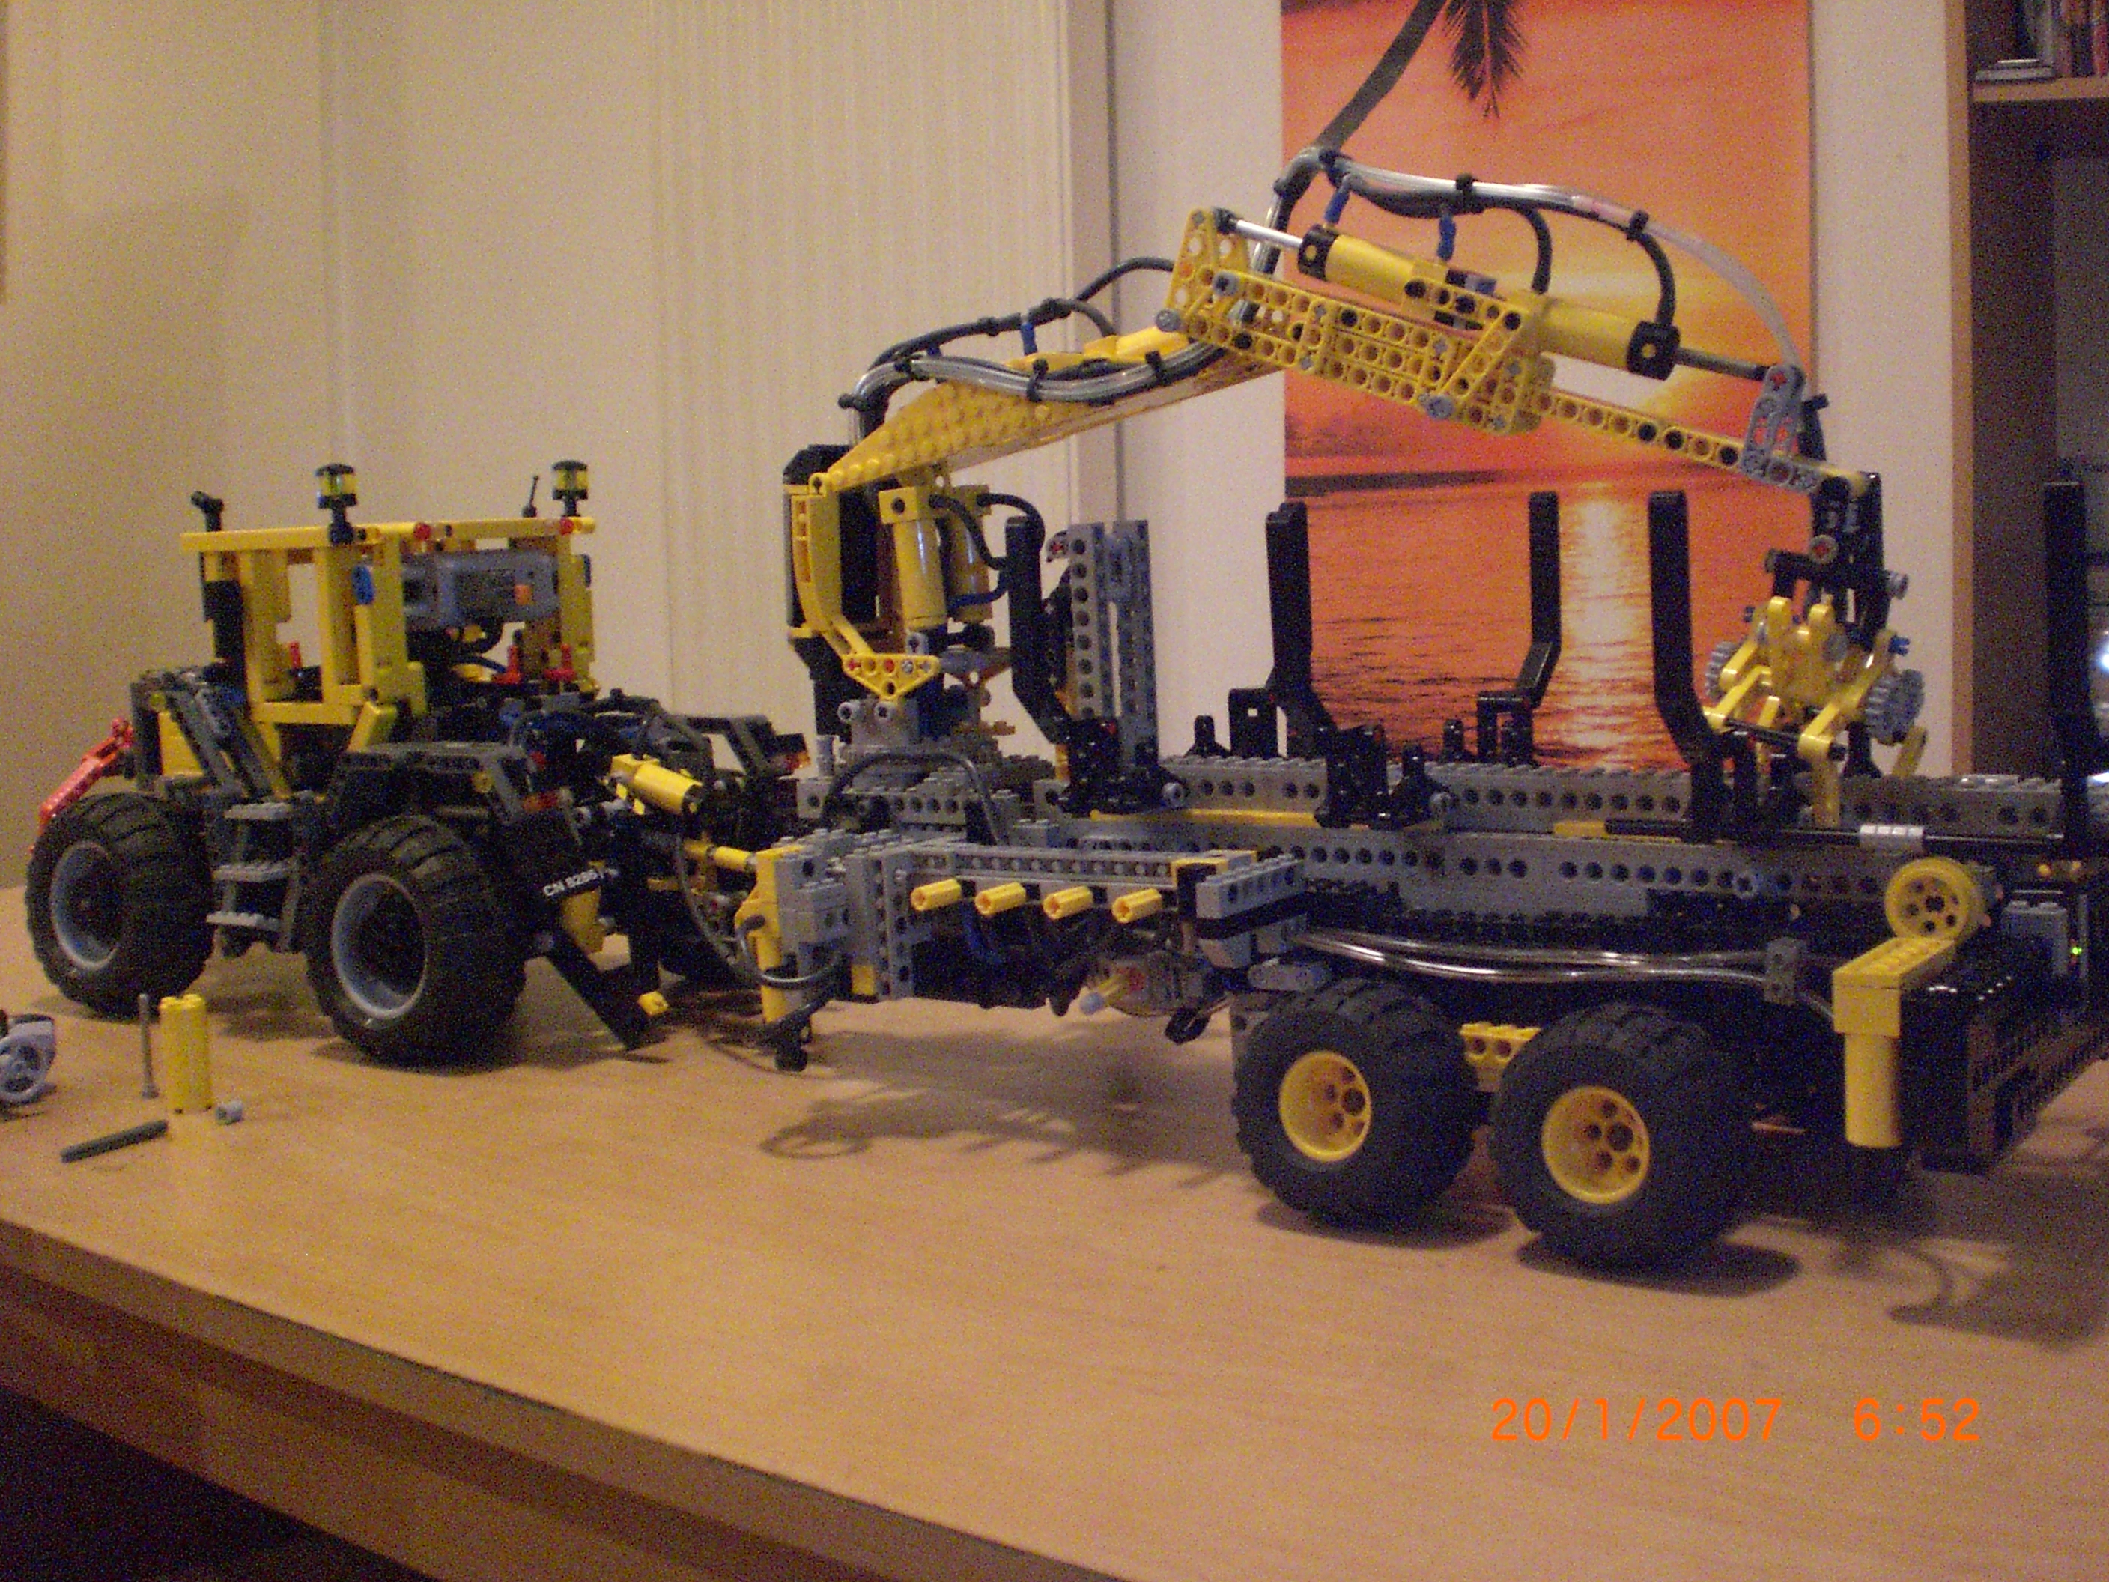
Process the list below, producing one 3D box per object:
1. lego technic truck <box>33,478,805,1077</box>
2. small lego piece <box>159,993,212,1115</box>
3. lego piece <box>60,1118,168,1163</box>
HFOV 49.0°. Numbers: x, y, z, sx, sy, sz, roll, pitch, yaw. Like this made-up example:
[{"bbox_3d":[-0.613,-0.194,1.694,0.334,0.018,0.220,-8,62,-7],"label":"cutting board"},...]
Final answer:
[{"bbox_3d":[-0.319,-0.028,1.055,0.467,0.236,0.209,3,9,36],"label":"lego technic truck"},{"bbox_3d":[-0.320,0.097,0.854,0.016,0.040,0.016,3,8,34],"label":"small lego piece"},{"bbox_3d":[-0.327,0.121,0.804,0.005,0.005,0.040,3,8,34],"label":"lego piece"}]

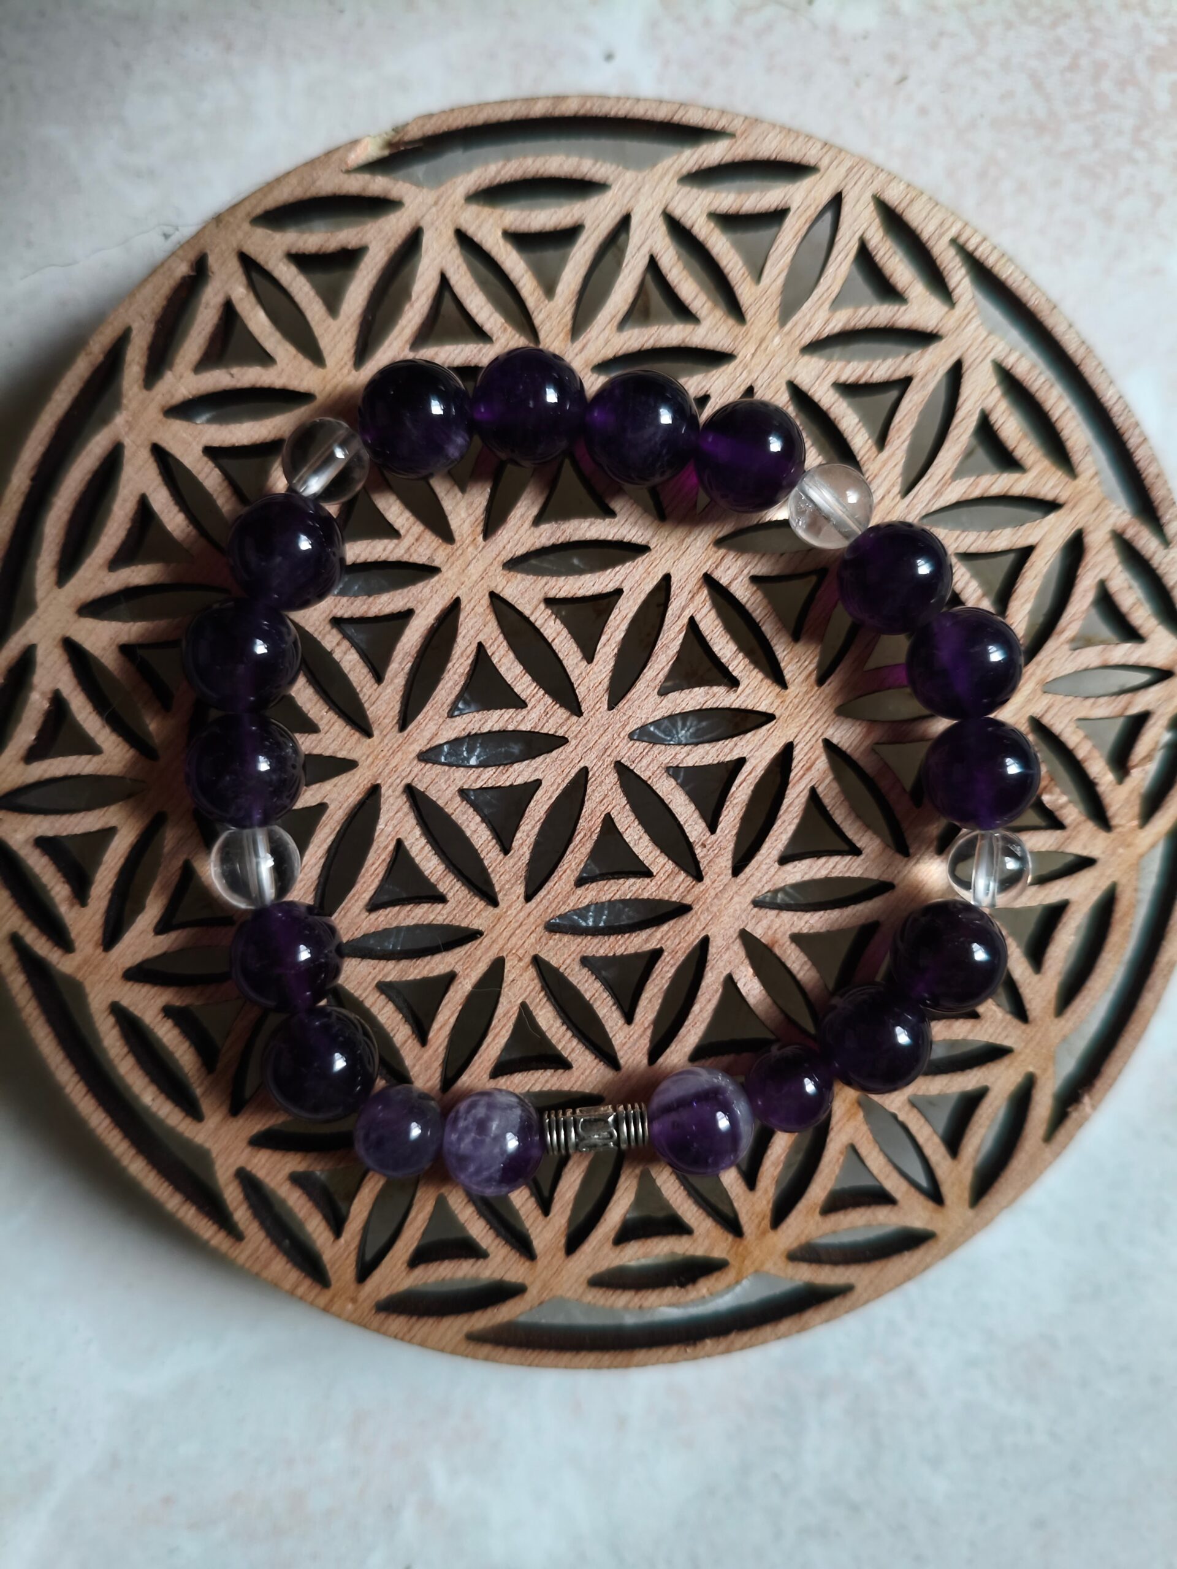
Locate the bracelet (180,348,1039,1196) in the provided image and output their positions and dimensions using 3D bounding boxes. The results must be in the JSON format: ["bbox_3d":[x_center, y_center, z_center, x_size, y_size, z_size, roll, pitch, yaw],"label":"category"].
[{"bbox_3d":[0.002,-0.001,0.092,0.066,0.009,0.065,0,91,-2],"label":"bracelet"}]

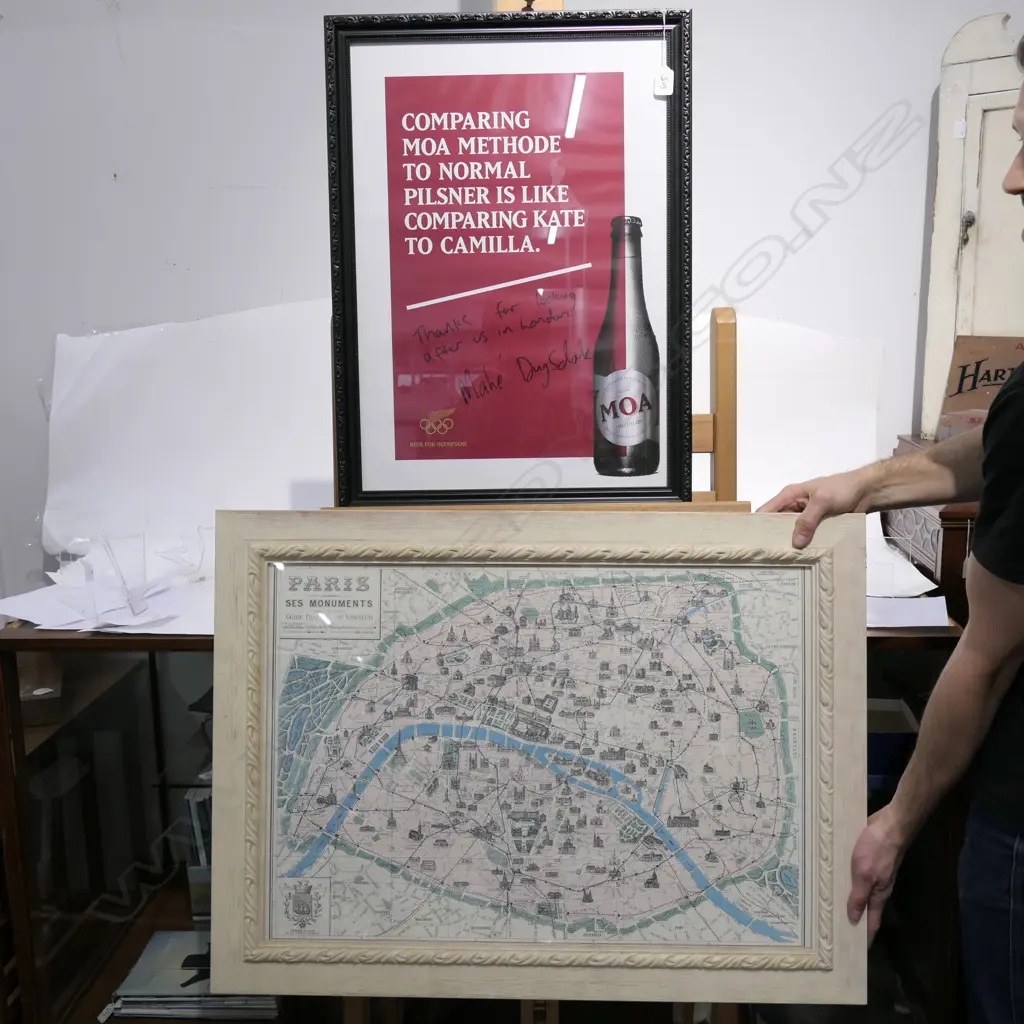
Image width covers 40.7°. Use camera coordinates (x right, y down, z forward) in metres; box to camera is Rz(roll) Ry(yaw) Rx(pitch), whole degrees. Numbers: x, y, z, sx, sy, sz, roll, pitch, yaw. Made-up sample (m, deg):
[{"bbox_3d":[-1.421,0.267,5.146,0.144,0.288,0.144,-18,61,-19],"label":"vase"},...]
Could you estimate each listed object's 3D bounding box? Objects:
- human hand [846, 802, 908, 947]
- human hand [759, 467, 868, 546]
[{"bbox_3d":[0.458,0.462,1.750,0.080,0.180,0.100,13,9,14],"label":"human hand"},{"bbox_3d":[0.370,-0.003,1.760,0.170,0.085,0.100,-21,11,6],"label":"human hand"}]

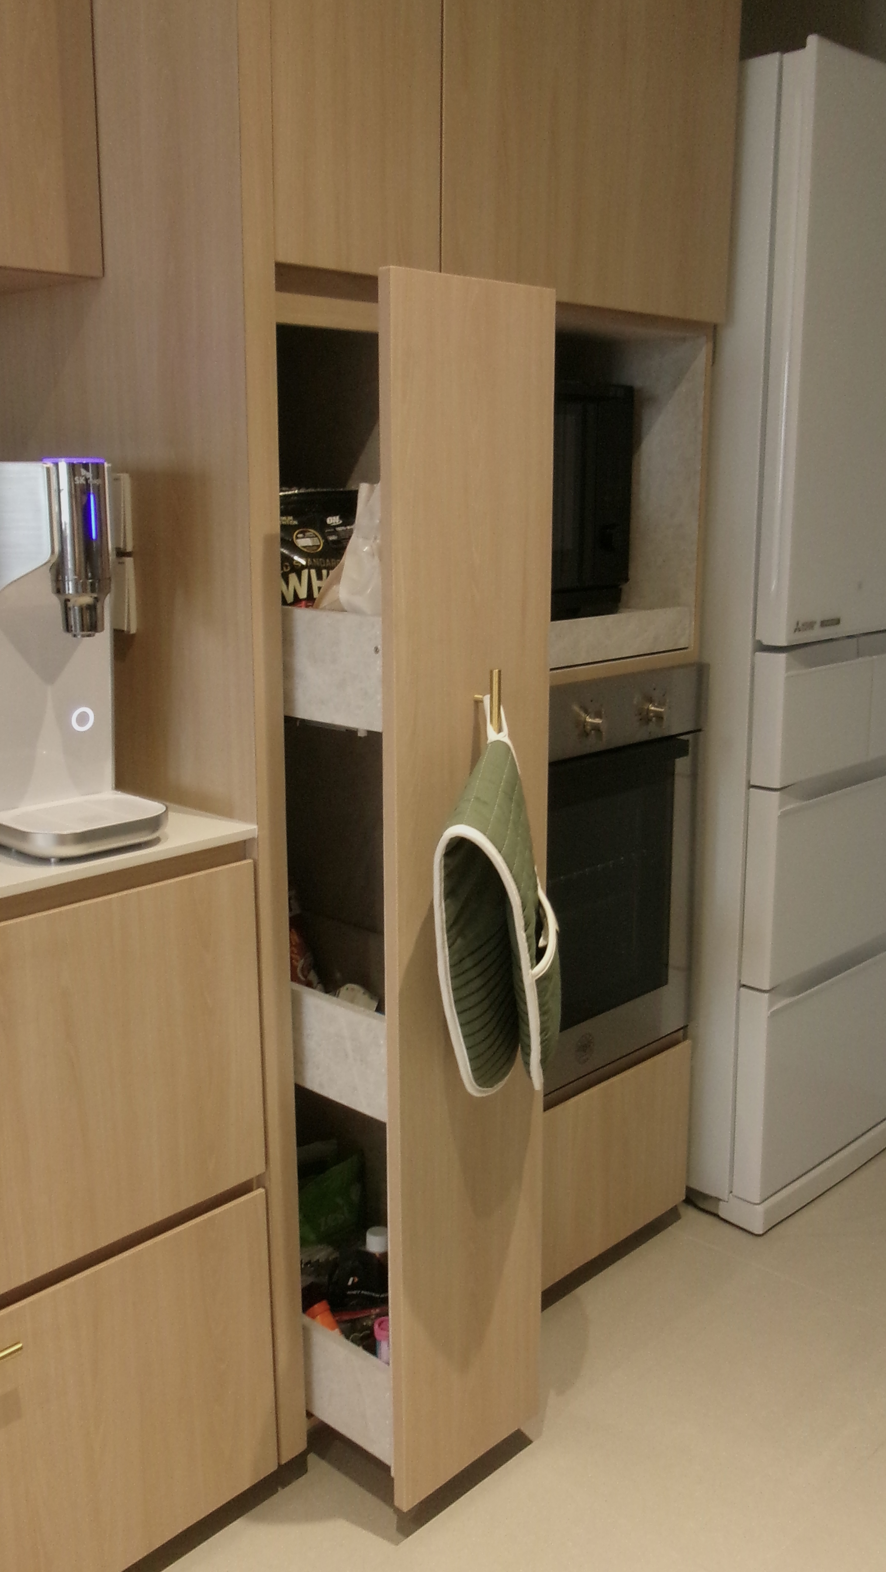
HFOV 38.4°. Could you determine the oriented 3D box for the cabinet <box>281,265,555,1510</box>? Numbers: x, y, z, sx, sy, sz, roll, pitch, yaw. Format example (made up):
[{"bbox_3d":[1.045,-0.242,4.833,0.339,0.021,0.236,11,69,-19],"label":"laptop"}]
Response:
[{"bbox_3d":[-0.155,0.127,1.653,0.546,1.418,0.245,12,18,43],"label":"cabinet"}]

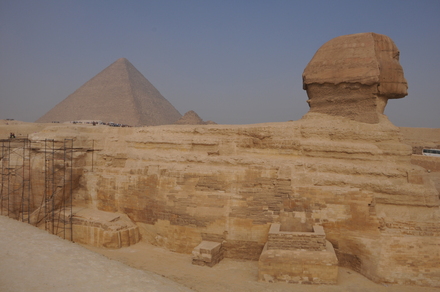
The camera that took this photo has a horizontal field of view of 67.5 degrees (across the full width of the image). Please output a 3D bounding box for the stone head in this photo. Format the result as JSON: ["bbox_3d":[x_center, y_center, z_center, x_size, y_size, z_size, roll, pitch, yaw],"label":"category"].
[{"bbox_3d":[12.655,-6.335,31.444,9.021,8.876,6.800,-1,-2,20],"label":"stone head"}]

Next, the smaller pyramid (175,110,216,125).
[{"bbox_3d":[-29.560,-27.647,354.152,46.000,20.471,46.000,-1,-2,20],"label":"smaller pyramid"}]

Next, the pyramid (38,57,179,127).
[{"bbox_3d":[-165.760,-78.914,562.294,230.000,138.600,230.000,-1,-2,20],"label":"pyramid"}]

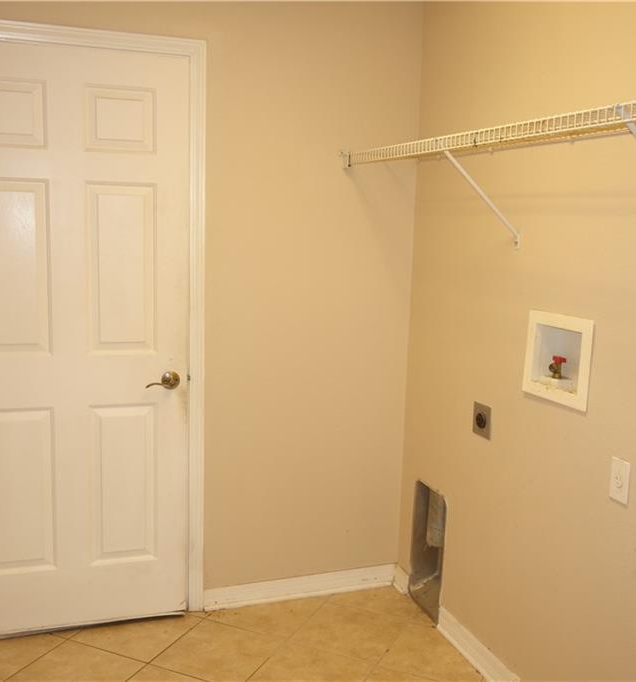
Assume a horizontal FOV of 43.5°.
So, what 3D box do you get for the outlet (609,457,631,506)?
[{"bbox_3d":[0.791,0.365,2.078,0.008,0.113,0.069,-1,9,-20],"label":"outlet"}]

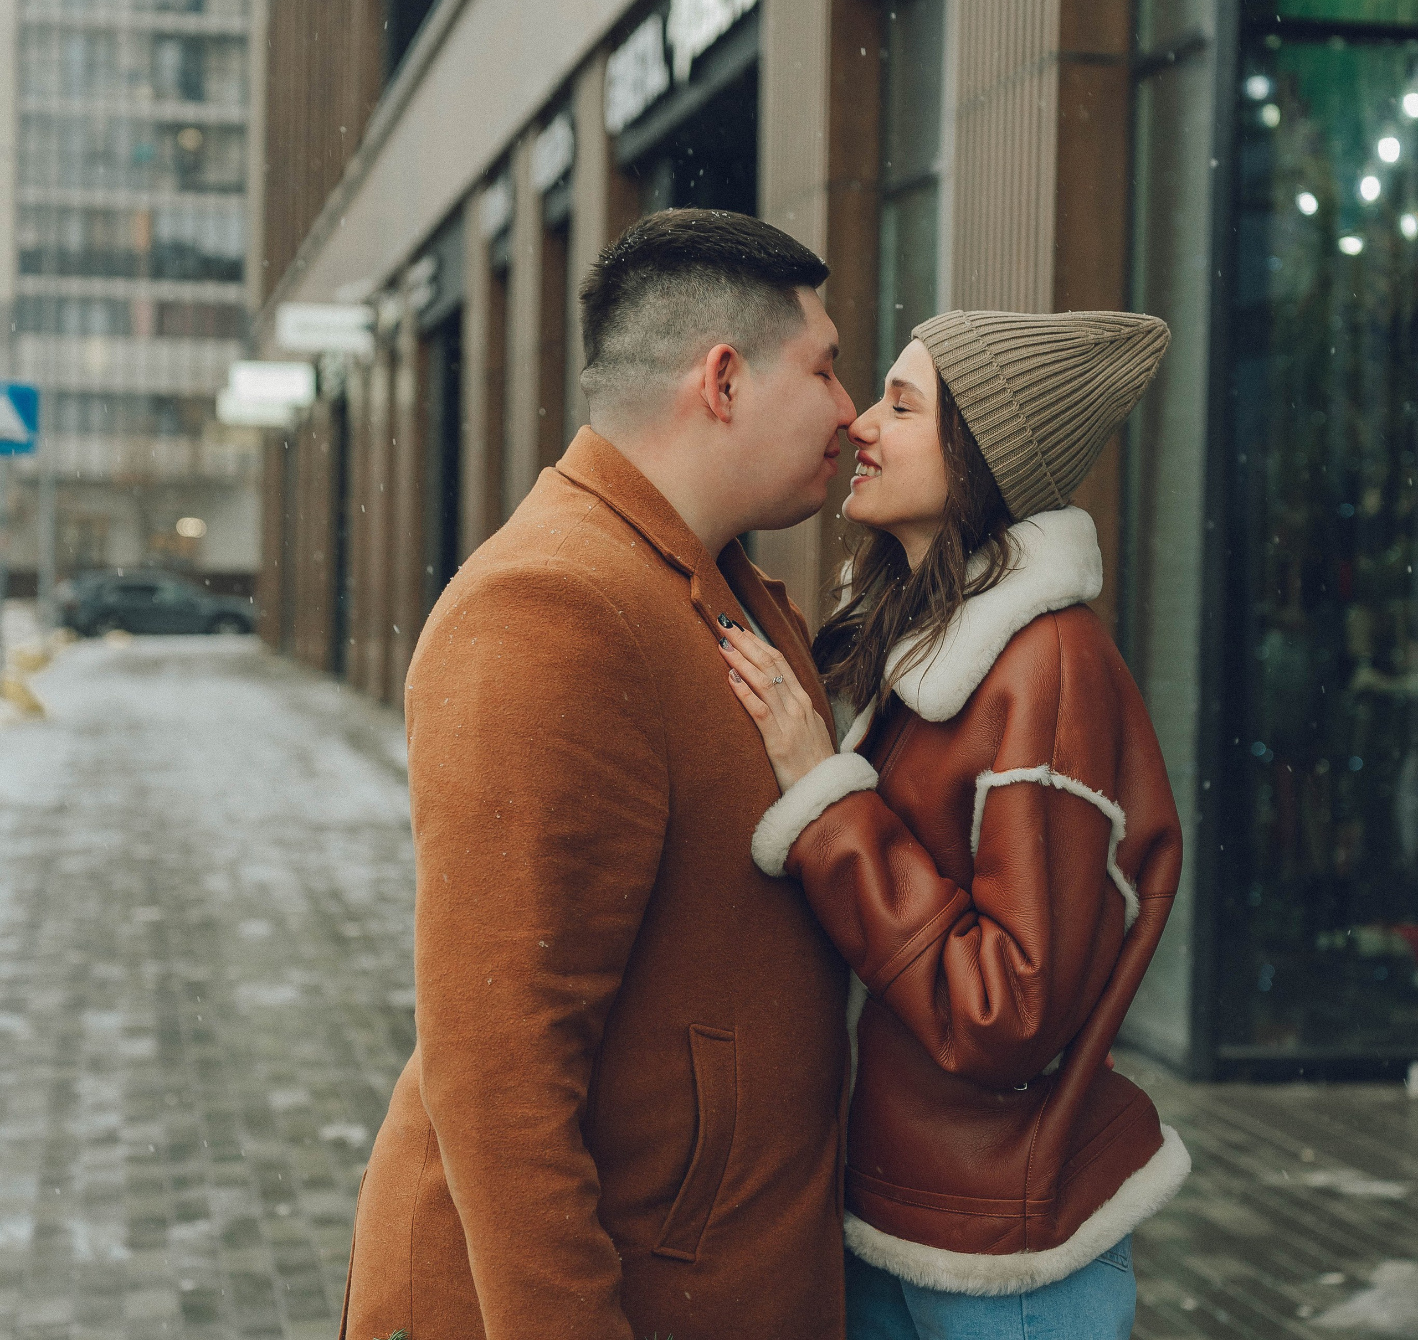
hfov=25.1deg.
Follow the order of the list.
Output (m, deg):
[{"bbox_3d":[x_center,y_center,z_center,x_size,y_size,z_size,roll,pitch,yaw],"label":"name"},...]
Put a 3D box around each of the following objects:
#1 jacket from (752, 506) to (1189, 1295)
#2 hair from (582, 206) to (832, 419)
[{"bbox_3d":[0.219,0.192,2.680,0.360,0.630,0.490,1,2,-7],"label":"jacket"},{"bbox_3d":[-0.003,-0.299,2.660,0.207,0.172,0.170,1,2,-3],"label":"hair"}]

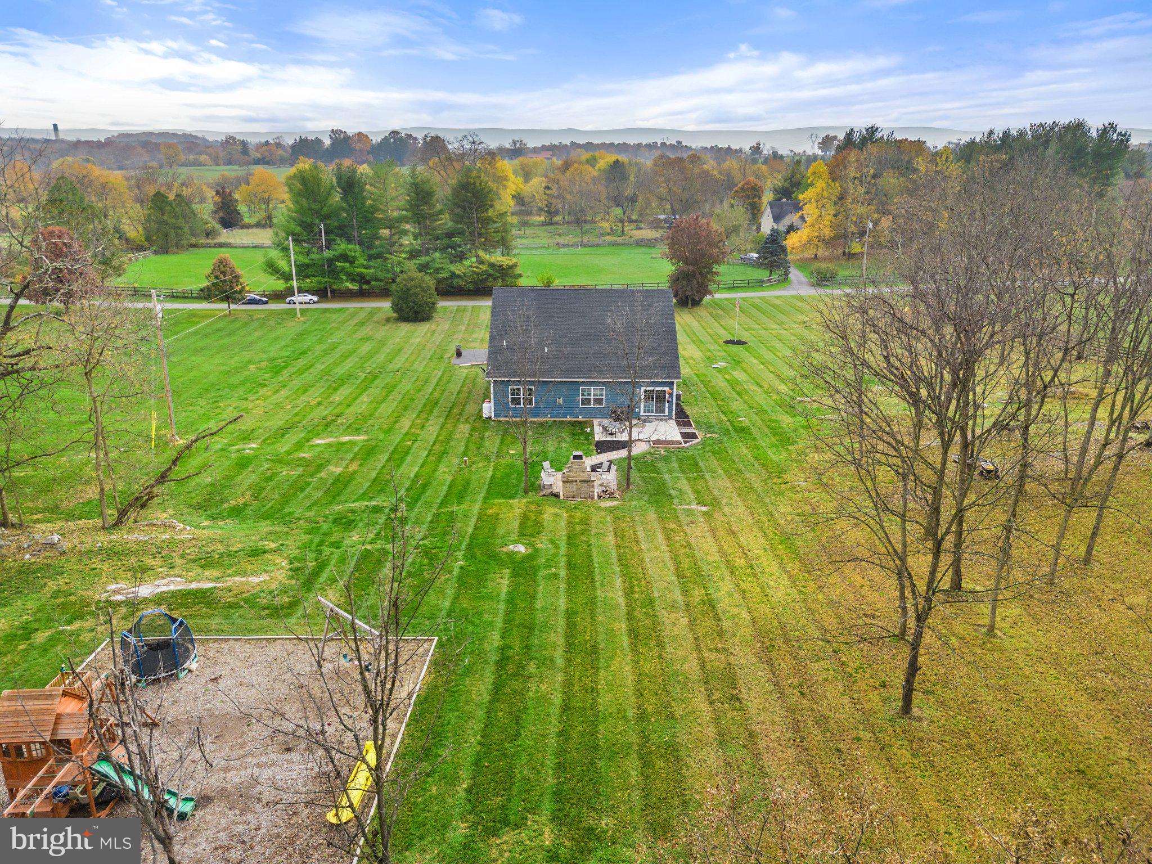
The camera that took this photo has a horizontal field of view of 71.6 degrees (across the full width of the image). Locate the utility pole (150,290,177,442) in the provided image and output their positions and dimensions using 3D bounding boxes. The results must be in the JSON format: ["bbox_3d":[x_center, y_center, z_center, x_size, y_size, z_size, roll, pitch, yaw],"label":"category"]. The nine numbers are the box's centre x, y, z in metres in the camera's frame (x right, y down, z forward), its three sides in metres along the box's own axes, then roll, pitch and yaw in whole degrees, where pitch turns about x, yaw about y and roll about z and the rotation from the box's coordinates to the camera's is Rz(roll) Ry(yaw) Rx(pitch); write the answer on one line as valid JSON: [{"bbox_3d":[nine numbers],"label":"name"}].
[{"bbox_3d":[-28.411,-4.466,55.235,0.800,10.667,0.600,0,20,0],"label":"utility pole"}]

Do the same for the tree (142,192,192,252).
[{"bbox_3d":[-83.961,-43.008,164.131,9.500,12.300,8.000,0,20,0],"label":"tree"}]

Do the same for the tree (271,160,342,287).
[{"bbox_3d":[-39.370,-29.878,116.663,10.516,18.476,10.516,0,20,0],"label":"tree"}]

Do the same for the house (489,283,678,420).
[{"bbox_3d":[0.543,-7.257,63.767,13.979,8.356,15.094,0,20,0],"label":"house"}]

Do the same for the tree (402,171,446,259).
[{"bbox_3d":[-26.269,-36.202,137.137,7.400,17.000,7.400,0,20,0],"label":"tree"}]

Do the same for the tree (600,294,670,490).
[{"bbox_3d":[3.484,-2.198,46.855,3.960,12.127,3.960,0,20,0],"label":"tree"}]

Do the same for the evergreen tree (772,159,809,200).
[{"bbox_3d":[57.830,-64.383,215.649,9.962,17.722,9.962,0,20,0],"label":"evergreen tree"}]

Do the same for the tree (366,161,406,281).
[{"bbox_3d":[-27.818,-30.064,117.007,6.196,18.589,6.196,0,20,0],"label":"tree"}]

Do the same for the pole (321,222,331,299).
[{"bbox_3d":[-35.274,-24.148,112.611,0.320,10.500,0.320,0,20,0],"label":"pole"}]

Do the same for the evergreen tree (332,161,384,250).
[{"bbox_3d":[-31.877,-29.878,116.663,7.624,18.476,7.624,0,20,0],"label":"evergreen tree"}]

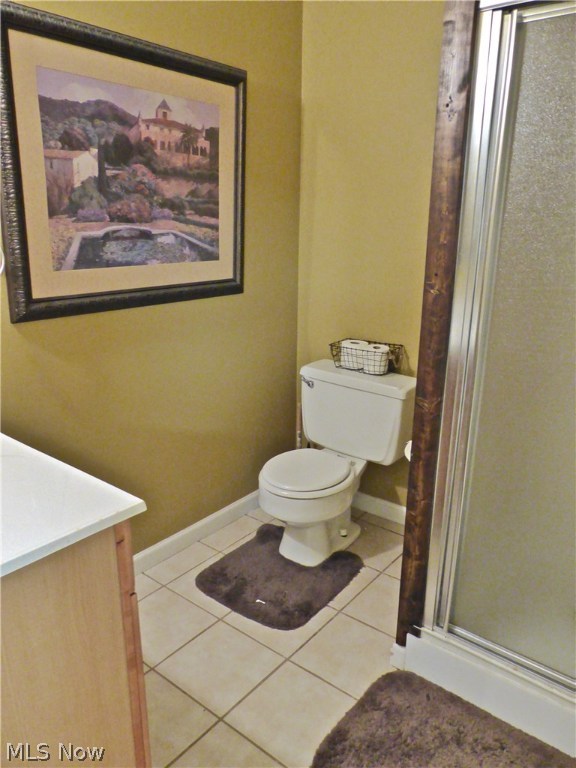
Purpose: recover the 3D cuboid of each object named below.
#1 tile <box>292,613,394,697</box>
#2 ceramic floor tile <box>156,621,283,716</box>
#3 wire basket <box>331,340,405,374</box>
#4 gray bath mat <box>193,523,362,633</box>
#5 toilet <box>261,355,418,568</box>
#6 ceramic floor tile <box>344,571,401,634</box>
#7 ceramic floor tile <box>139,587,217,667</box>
[{"bbox_3d":[0.215,0.902,1.843,0.302,0.010,0.302,13,20,37],"label":"tile"},{"bbox_3d":[-0.215,0.913,1.798,0.302,0.010,0.302,13,20,37],"label":"ceramic floor tile"},{"bbox_3d":[0.354,-0.121,2.512,0.285,0.115,0.180,10,19,31],"label":"wire basket"},{"bbox_3d":[-0.031,0.766,2.257,0.530,0.020,0.597,11,19,33],"label":"gray bath mat"},{"bbox_3d":[0.157,0.353,2.404,0.530,0.735,0.707,13,20,37],"label":"toilet"},{"bbox_3d":[0.407,0.838,2.072,0.302,0.010,0.302,13,20,37],"label":"ceramic floor tile"},{"bbox_3d":[-0.454,0.858,1.982,0.302,0.010,0.302,13,20,37],"label":"ceramic floor tile"}]

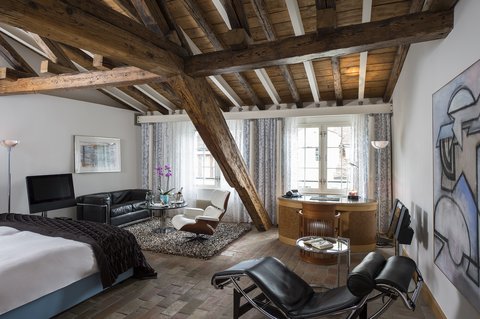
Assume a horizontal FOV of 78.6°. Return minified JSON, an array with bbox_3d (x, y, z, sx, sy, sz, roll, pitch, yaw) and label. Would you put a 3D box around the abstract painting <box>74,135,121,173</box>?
[{"bbox_3d":[-2.970,-0.070,6.220,0.040,0.740,1.080,0,0,25],"label":"abstract painting"}]

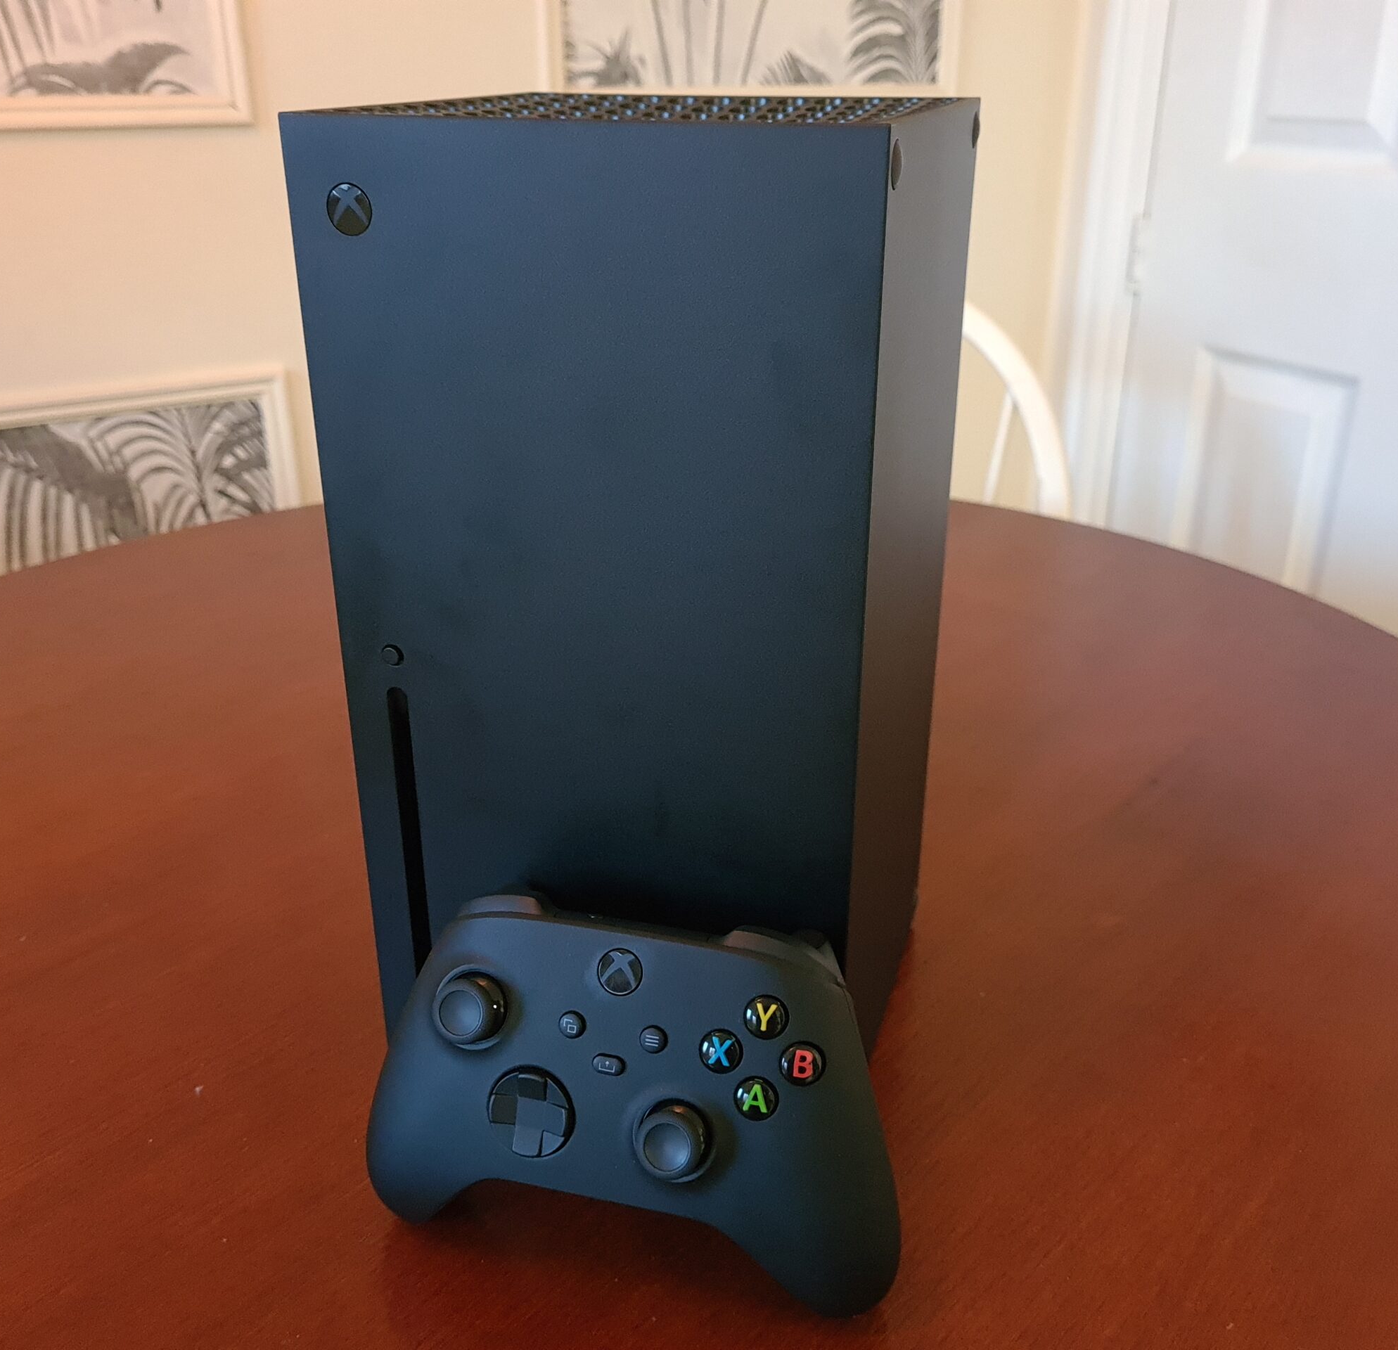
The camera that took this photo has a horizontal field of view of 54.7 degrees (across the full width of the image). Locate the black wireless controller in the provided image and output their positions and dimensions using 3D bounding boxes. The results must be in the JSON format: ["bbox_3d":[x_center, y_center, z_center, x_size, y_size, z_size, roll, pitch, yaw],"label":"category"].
[{"bbox_3d":[-0.019,0.116,0.359,0.153,0.102,0.061,6,1,15],"label":"black wireless controller"}]

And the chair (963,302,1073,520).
[{"bbox_3d":[0.089,0.141,1.159,0.440,0.900,0.500,6,26,13],"label":"chair"}]

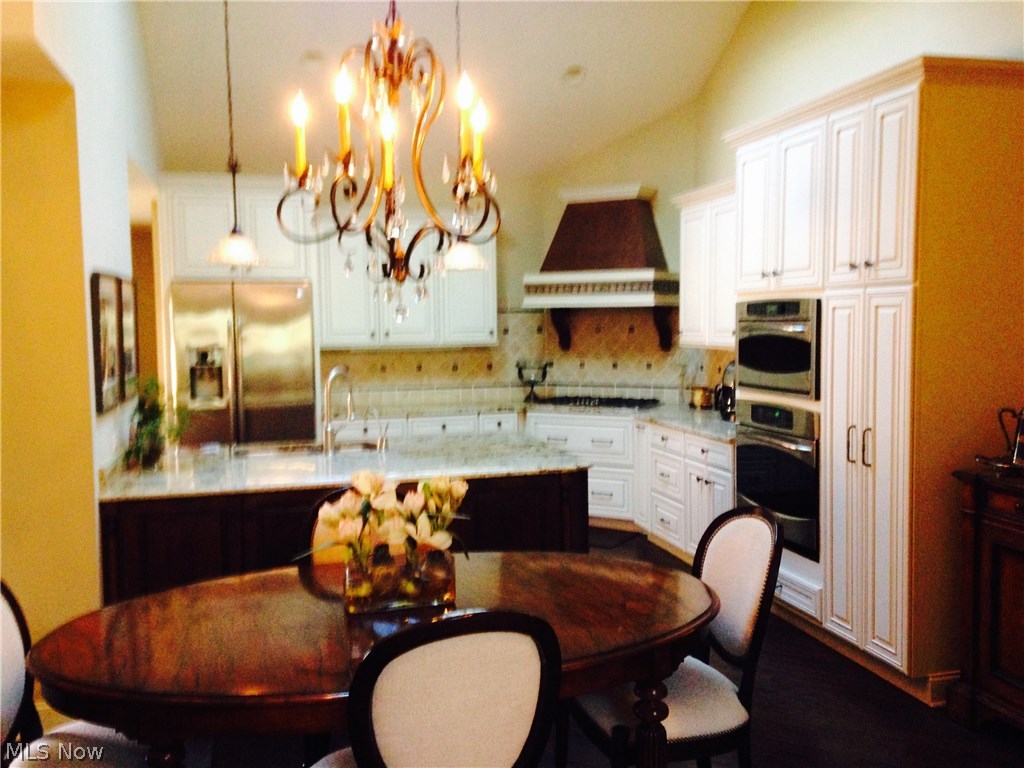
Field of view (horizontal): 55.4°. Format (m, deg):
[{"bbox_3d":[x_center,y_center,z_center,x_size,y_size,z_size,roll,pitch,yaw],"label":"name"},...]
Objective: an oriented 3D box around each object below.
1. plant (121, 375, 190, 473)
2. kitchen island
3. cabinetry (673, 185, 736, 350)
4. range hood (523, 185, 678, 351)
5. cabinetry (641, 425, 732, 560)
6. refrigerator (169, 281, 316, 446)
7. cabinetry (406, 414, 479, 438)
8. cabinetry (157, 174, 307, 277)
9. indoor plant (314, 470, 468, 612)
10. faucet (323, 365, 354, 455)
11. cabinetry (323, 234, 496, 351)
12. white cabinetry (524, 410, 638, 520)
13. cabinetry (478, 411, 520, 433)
[{"bbox_3d":[-1.605,0.163,4.427,0.280,0.420,0.250,-2,4,-13],"label":"plant"},{"bbox_3d":[-0.778,0.812,4.526,1.980,0.914,1.150,-2,4,-18],"label":"kitchen island"},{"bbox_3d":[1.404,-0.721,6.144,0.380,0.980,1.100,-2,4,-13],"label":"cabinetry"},{"bbox_3d":[0.656,-0.824,7.018,1.060,1.130,0.560,2,5,33],"label":"range hood"},{"bbox_3d":[1.344,0.691,6.009,0.610,0.855,1.260,-2,4,-14],"label":"cabinetry"},{"bbox_3d":[-1.839,0.221,6.868,0.905,1.810,0.720,-2,4,-13],"label":"refrigerator"},{"bbox_3d":[-0.561,0.627,7.336,0.526,0.855,0.620,-2,4,-14],"label":"cabinetry"},{"bbox_3d":[-1.928,-1.073,6.857,1.010,0.710,0.610,-2,4,-14],"label":"cabinetry"},{"bbox_3d":[-0.352,0.445,2.882,0.452,0.387,0.290,-2,4,-14],"label":"indoor plant"},{"bbox_3d":[-0.875,0.123,4.908,0.090,0.435,0.260,1,4,23],"label":"faucet"},{"bbox_3d":[-0.794,-0.705,7.354,1.330,0.865,0.340,-2,4,-14],"label":"cabinetry"},{"bbox_3d":[0.633,0.598,7.047,0.900,0.800,0.600,2,5,33],"label":"white cabinetry"},{"bbox_3d":[-0.163,0.614,7.437,0.297,0.855,0.620,-2,4,-14],"label":"cabinetry"}]

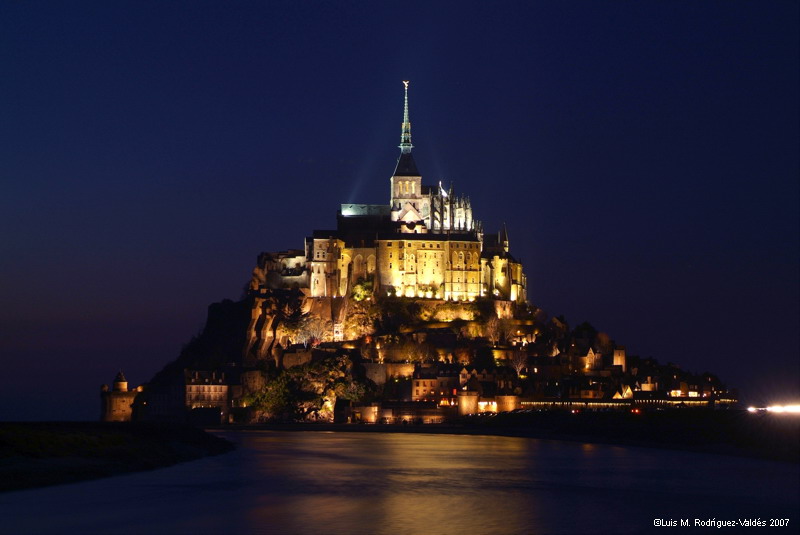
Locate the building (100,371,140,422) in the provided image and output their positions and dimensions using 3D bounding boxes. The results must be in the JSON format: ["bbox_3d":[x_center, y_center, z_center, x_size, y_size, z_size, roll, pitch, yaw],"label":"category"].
[{"bbox_3d":[-117.183,54.450,870.355,17.500,22.500,17.500,-1,-4,8],"label":"building"}]

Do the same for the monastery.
[{"bbox_3d":[-5.500,-23.127,914.197,118.000,115.000,85.000,0,-4,-6],"label":"monastery"}]

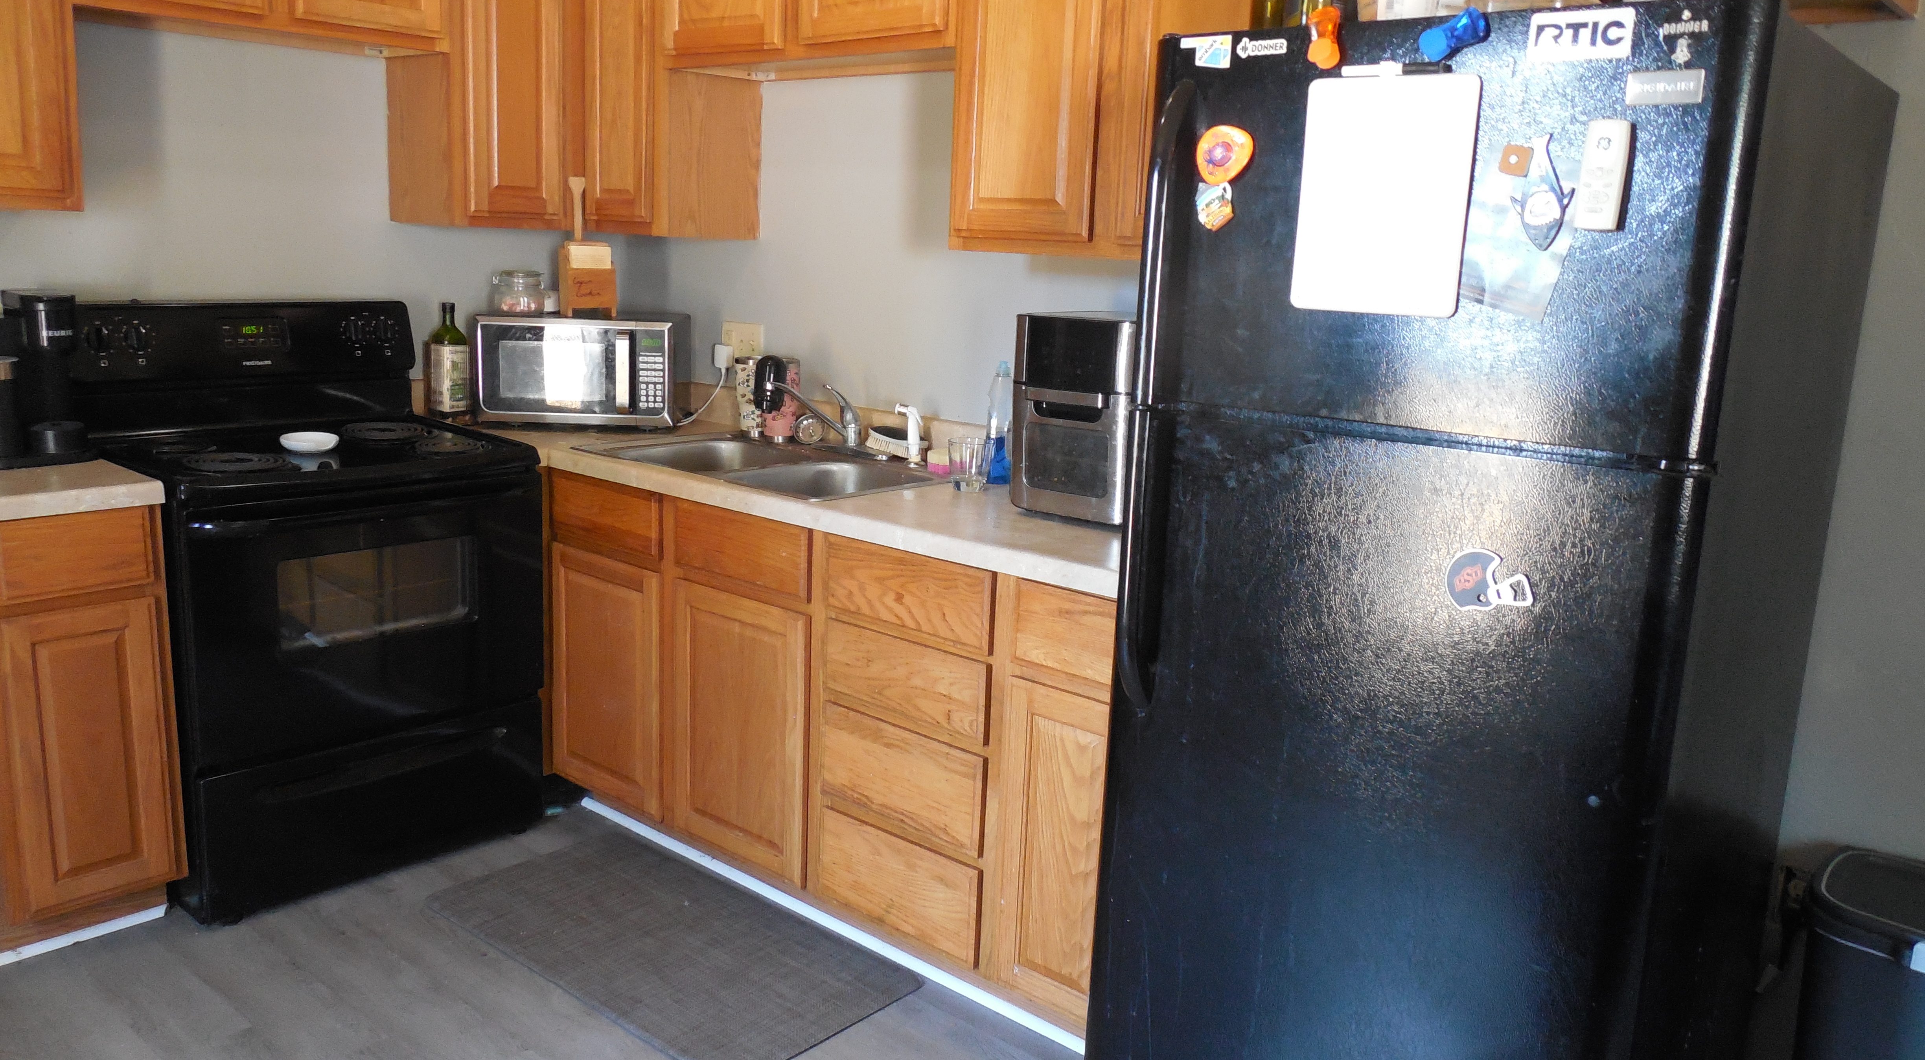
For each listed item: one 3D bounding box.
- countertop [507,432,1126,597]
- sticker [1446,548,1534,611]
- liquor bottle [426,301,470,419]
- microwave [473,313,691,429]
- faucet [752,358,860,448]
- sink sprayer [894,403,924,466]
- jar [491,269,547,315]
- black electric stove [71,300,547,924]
[{"bbox_3d":[-0.362,-0.125,3.110,2.270,0.042,0.640,12,15,39],"label":"countertop"},{"bbox_3d":[0.642,0.063,1.691,0.107,0.075,0.004,-3,5,42],"label":"sticker"},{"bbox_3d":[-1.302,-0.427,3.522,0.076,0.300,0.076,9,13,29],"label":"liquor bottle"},{"bbox_3d":[-0.964,-0.415,3.591,0.470,0.272,0.384,2,12,-5],"label":"microwave"},{"bbox_3d":[-0.359,-0.300,3.296,0.265,0.212,0.090,2,12,-4],"label":"faucet"},{"bbox_3d":[-0.117,-0.213,3.130,0.067,0.138,0.044,1,12,-8],"label":"sink sprayer"},{"bbox_3d":[-1.131,-0.611,3.556,0.128,0.112,0.120,-1,12,-18],"label":"jar"},{"bbox_3d":[-1.439,0.116,3.111,0.690,1.203,0.760,12,15,39],"label":"black electric stove"}]

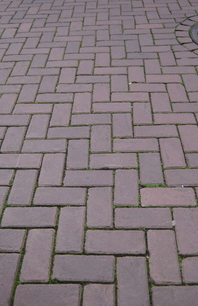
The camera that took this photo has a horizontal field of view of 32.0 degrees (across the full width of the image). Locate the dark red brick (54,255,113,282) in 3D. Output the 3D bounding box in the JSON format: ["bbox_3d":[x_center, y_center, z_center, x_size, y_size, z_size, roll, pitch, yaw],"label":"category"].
[{"bbox_3d":[-0.045,0.389,1.115,0.200,0.060,0.097,0,41,3],"label":"dark red brick"}]

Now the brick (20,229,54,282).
[{"bbox_3d":[-0.197,0.357,1.153,0.096,0.065,0.197,0,40,3],"label":"brick"}]

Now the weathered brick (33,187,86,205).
[{"bbox_3d":[-0.146,0.190,1.349,0.200,0.060,0.097,0,41,3],"label":"weathered brick"}]

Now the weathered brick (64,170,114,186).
[{"bbox_3d":[-0.040,0.126,1.416,0.197,0.065,0.096,0,40,2],"label":"weathered brick"}]

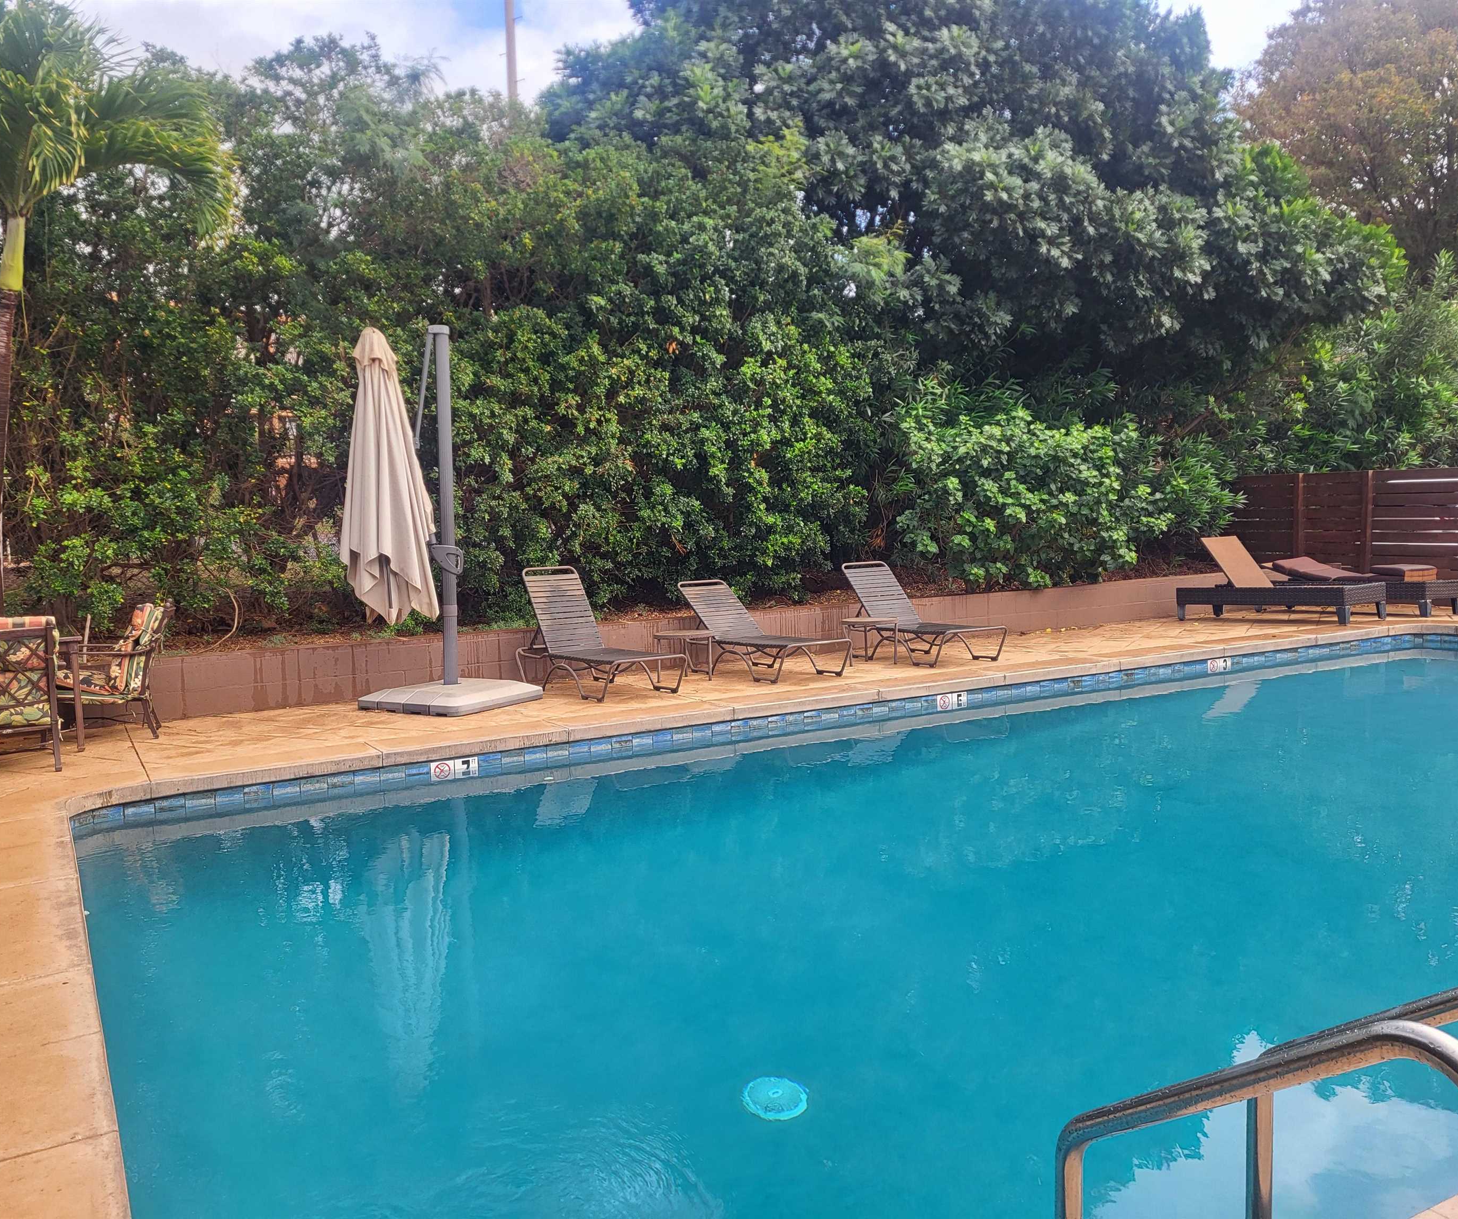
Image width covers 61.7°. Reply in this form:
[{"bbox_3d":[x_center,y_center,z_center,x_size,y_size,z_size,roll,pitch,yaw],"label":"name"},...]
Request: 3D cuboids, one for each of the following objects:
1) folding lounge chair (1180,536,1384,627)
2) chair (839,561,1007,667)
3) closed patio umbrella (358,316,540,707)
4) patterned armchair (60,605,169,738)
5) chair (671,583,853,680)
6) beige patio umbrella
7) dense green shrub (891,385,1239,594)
[{"bbox_3d":[5.867,-0.318,13.062,0.704,0.882,1.953,-5,6,-32],"label":"folding lounge chair"},{"bbox_3d":[1.687,0.013,10.949,0.647,0.853,1.891,-4,6,-22],"label":"chair"},{"bbox_3d":[-2.086,-0.666,8.902,0.960,2.754,0.960,2,7,38],"label":"closed patio umbrella"},{"bbox_3d":[-4.075,0.412,8.104,0.657,0.910,0.598,-4,6,-24],"label":"patterned armchair"},{"bbox_3d":[0.241,0.160,10.339,0.647,0.764,1.882,-5,6,-30],"label":"chair"},{"bbox_3d":[-2.440,-0.939,8.773,0.666,2.068,0.666,-3,5,-15],"label":"beige patio umbrella"},{"bbox_3d":[3.883,-1.467,14.113,3.920,2.195,1.862,-4,6,-29],"label":"dense green shrub"}]

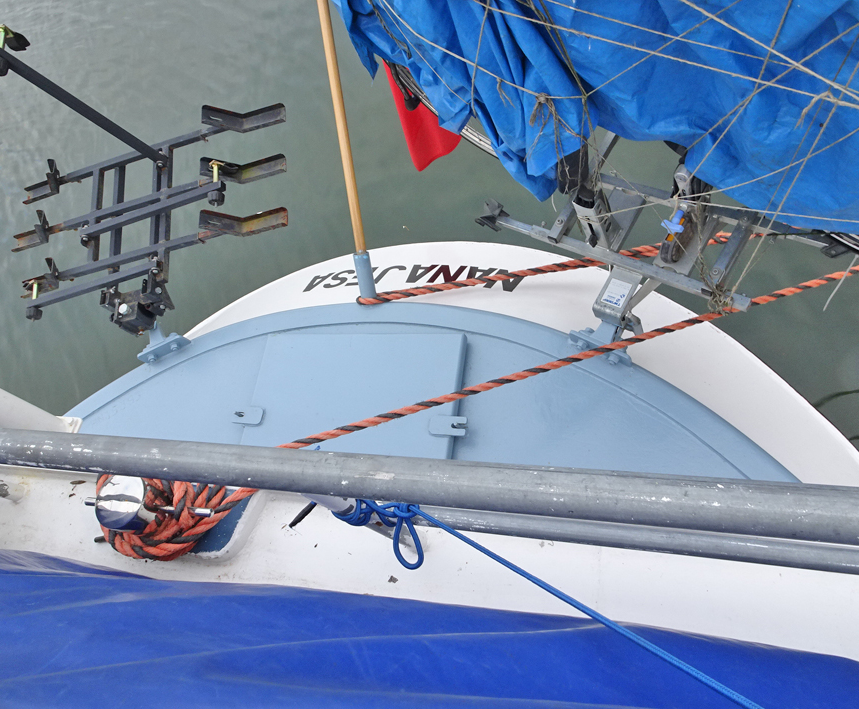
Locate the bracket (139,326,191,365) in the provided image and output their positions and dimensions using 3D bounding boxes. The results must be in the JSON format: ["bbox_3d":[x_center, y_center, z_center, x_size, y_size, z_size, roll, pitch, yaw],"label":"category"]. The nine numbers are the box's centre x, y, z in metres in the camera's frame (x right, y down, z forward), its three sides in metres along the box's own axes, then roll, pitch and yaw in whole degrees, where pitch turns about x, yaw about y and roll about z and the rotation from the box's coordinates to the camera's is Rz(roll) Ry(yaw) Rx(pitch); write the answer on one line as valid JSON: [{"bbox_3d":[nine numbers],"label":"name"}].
[{"bbox_3d":[-0.897,-0.035,2.191,0.176,0.085,0.115,-27,60,6],"label":"bracket"}]

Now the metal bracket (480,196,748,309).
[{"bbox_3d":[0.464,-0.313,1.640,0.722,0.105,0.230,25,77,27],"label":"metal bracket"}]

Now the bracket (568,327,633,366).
[{"bbox_3d":[0.459,-0.029,1.721,0.176,0.080,0.100,28,77,28],"label":"bracket"}]

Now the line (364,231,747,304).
[{"bbox_3d":[0.289,-0.231,1.833,1.080,0.070,0.080,-7,64,18],"label":"line"}]

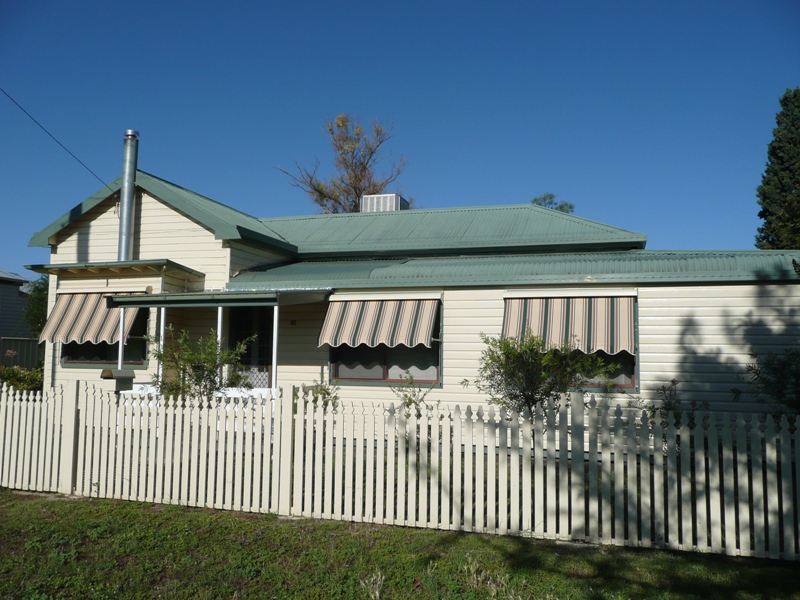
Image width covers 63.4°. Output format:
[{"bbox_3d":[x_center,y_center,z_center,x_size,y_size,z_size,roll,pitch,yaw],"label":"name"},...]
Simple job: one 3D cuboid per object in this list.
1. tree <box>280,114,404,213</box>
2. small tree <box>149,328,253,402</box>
[{"bbox_3d":[-2.238,-2.065,24.584,5.000,10.170,4.800,-1,-4,17],"label":"tree"},{"bbox_3d":[-2.165,1.111,7.018,1.150,1.630,1.100,-1,-4,17],"label":"small tree"}]

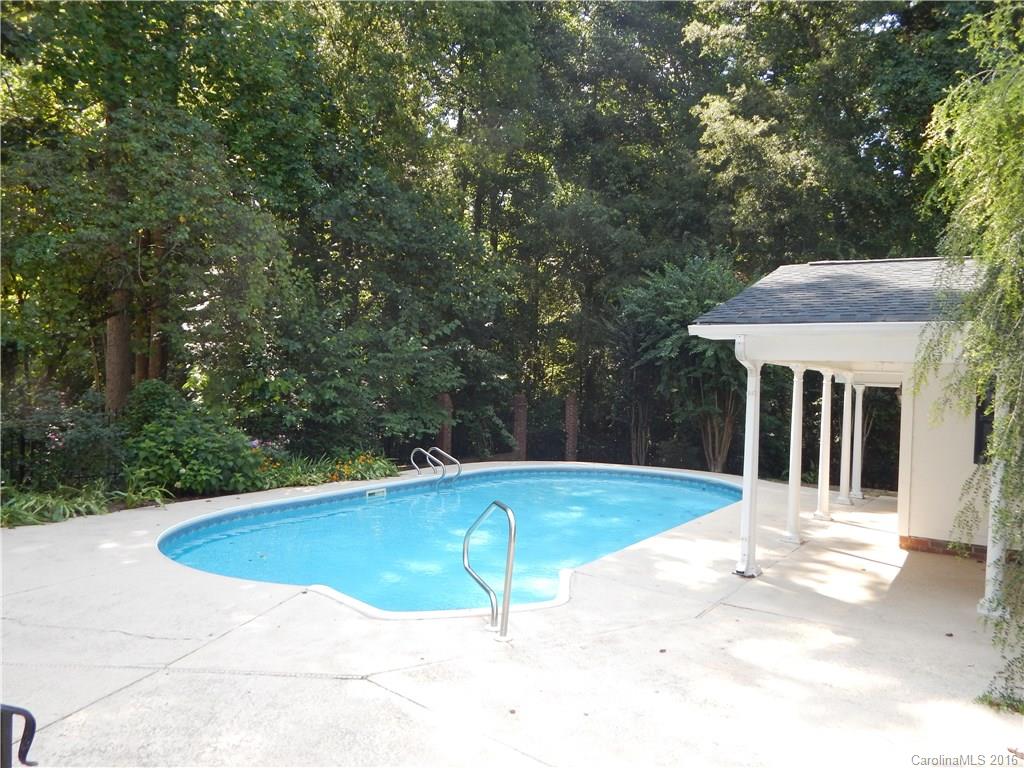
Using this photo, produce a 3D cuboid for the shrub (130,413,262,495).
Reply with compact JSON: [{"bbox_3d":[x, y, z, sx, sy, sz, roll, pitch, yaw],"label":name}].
[{"bbox_3d":[-4.835,0.994,11.149,1.650,1.160,1.900,2,0,33],"label":"shrub"}]

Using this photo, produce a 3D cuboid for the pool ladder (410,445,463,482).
[{"bbox_3d":[-1.393,1.521,13.518,0.870,0.700,0.490,2,0,38],"label":"pool ladder"}]

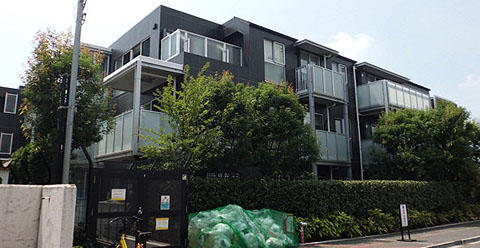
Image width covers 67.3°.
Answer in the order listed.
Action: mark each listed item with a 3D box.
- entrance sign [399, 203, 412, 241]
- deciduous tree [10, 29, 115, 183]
[{"bbox_3d":[4.820,2.847,10.462,0.420,1.030,0.220,6,-12,-31],"label":"entrance sign"},{"bbox_3d":[-5.327,0.201,10.626,3.100,6.290,3.100,8,-13,-37],"label":"deciduous tree"}]

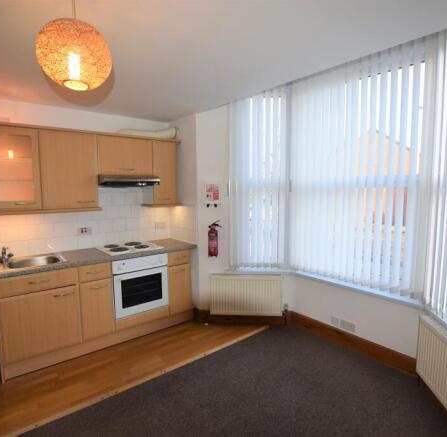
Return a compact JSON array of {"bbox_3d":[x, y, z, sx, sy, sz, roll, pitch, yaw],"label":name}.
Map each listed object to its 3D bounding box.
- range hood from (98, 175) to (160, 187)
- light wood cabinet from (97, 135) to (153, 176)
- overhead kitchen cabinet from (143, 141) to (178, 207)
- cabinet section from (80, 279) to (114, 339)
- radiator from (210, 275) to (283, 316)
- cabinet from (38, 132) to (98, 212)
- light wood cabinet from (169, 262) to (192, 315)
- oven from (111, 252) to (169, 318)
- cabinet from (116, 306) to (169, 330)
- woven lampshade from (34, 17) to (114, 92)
[{"bbox_3d":[-1.093,-0.432,3.047,0.597,0.095,0.505,-5,7,-36],"label":"range hood"},{"bbox_3d":[-1.151,-0.676,3.099,0.595,0.393,0.320,-5,7,-36],"label":"light wood cabinet"},{"bbox_3d":[-0.787,-0.538,3.375,0.300,0.728,0.320,-5,7,-36],"label":"overhead kitchen cabinet"},{"bbox_3d":[-1.391,0.869,2.907,0.297,0.585,0.550,-5,8,-36],"label":"cabinet section"},{"bbox_3d":[0.255,0.877,3.104,0.800,0.488,0.075,0,5,4],"label":"radiator"},{"bbox_3d":[-1.587,-0.474,2.798,0.488,0.728,0.320,-5,7,-36],"label":"cabinet"},{"bbox_3d":[-0.660,0.799,3.380,0.270,0.569,0.570,-5,7,-36],"label":"light wood cabinet"},{"bbox_3d":[-1.005,0.689,3.101,0.598,0.595,0.560,-5,7,-36],"label":"oven"},{"bbox_3d":[-1.006,1.048,3.142,0.598,0.127,0.560,-5,7,-36],"label":"cabinet"},{"bbox_3d":[-0.654,-0.714,1.210,0.297,0.278,0.297,-5,7,-36],"label":"woven lampshade"}]

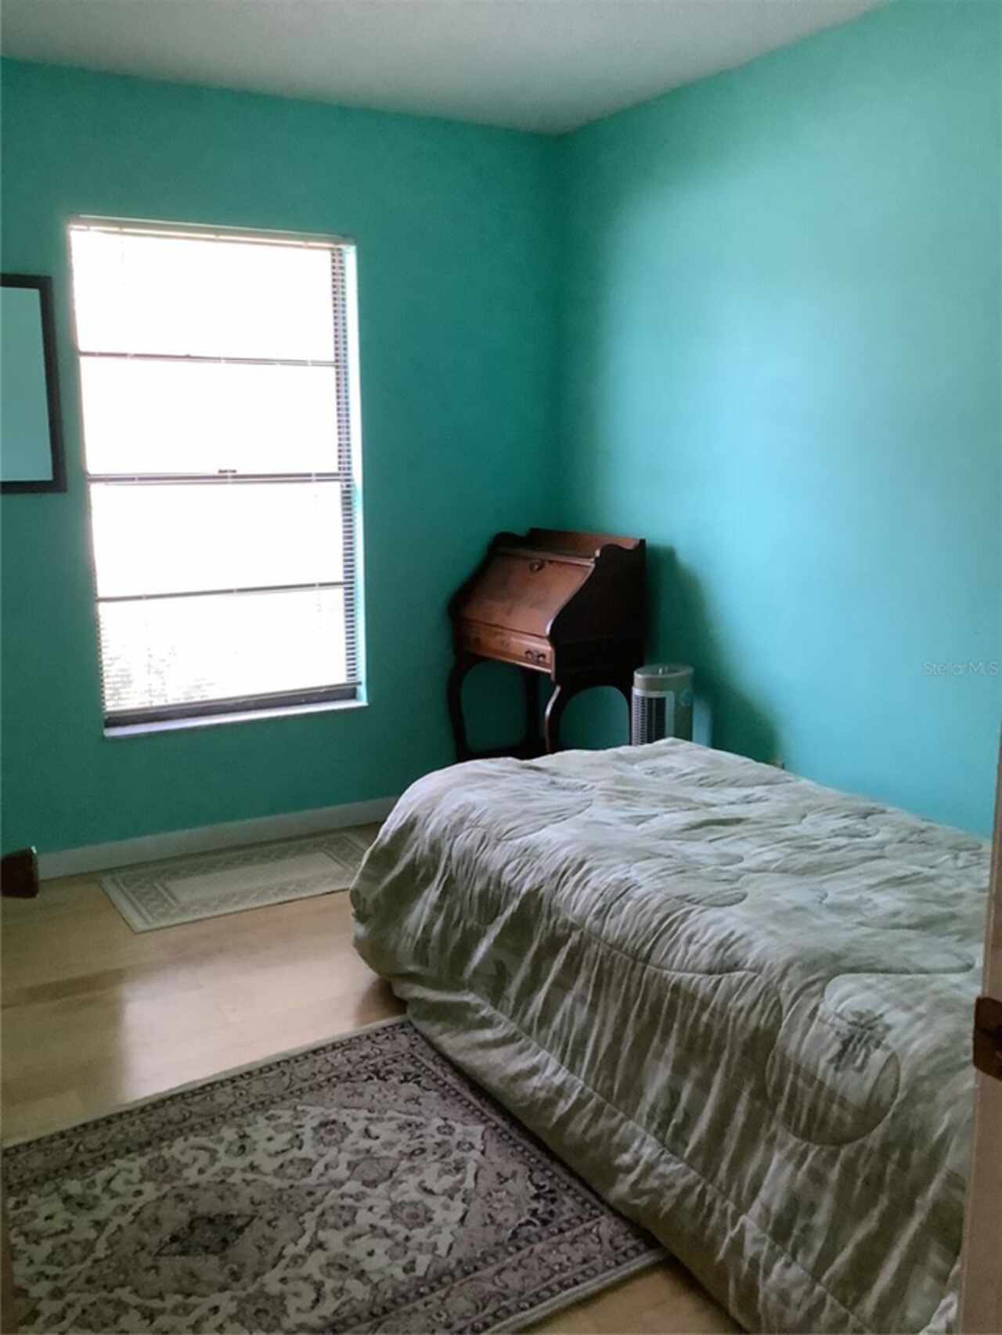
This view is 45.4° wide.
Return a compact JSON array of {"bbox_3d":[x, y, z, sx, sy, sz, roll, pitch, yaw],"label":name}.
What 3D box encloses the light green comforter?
[{"bbox_3d":[0.548,0.633,2.589,1.120,0.535,2.050,-6,13,-29],"label":"light green comforter"}]

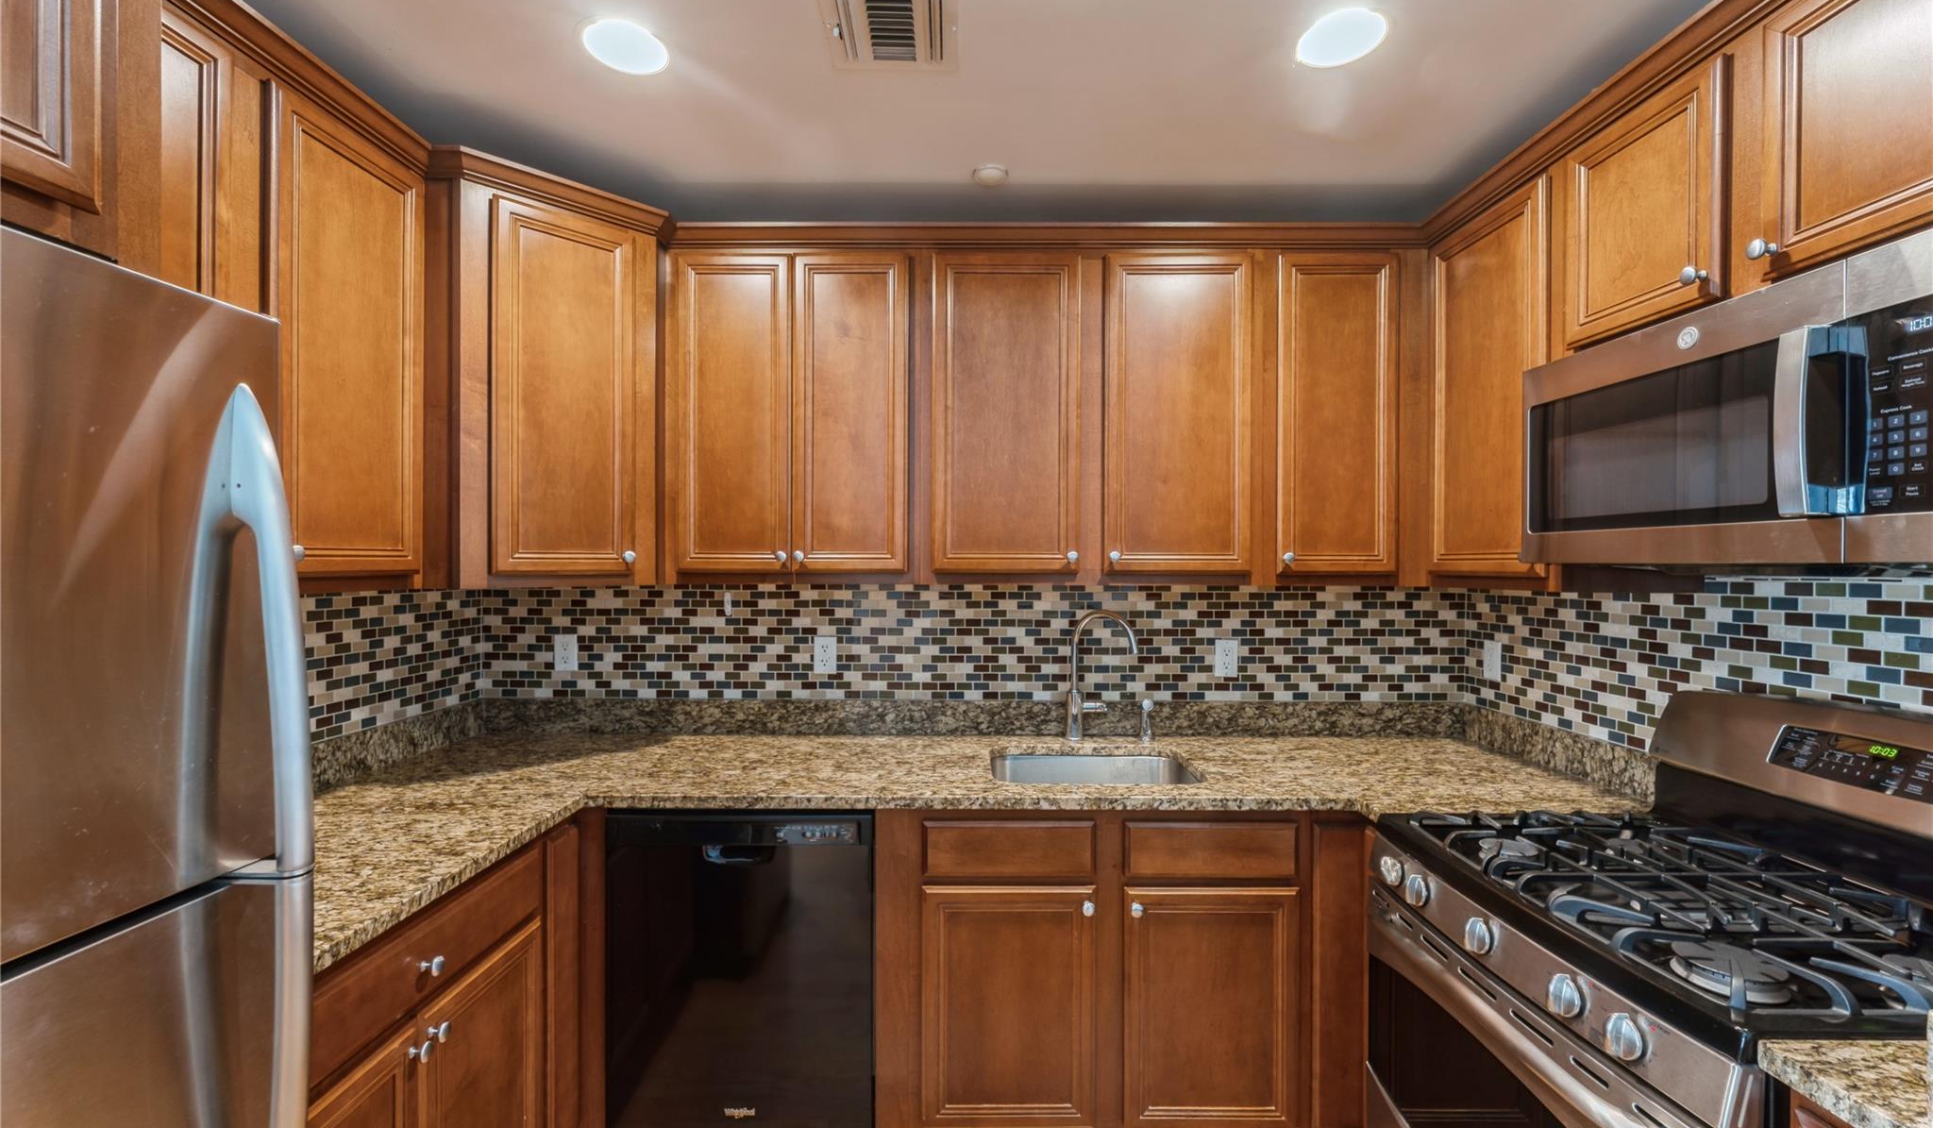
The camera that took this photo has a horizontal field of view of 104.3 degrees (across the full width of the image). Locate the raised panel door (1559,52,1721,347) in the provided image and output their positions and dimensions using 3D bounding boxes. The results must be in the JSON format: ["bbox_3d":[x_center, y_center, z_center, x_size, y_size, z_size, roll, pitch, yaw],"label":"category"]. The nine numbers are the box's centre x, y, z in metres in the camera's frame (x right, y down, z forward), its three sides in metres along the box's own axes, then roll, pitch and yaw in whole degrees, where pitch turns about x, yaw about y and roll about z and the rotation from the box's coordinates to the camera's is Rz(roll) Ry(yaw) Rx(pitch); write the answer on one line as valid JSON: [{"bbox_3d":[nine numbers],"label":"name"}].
[{"bbox_3d":[1.233,-0.630,1.371,0.025,0.390,0.312,0,0,0],"label":"raised panel door"}]

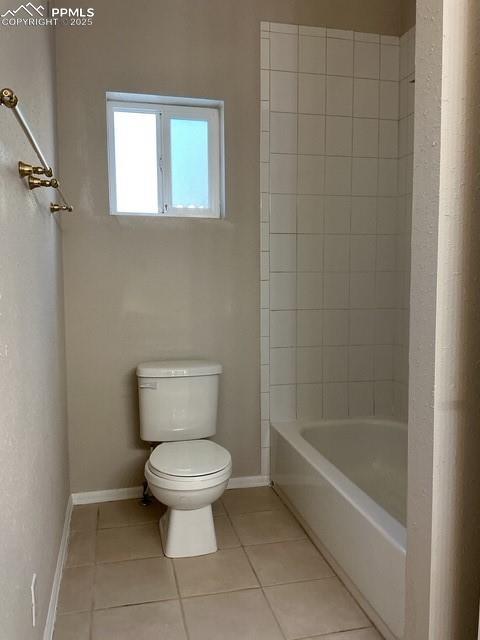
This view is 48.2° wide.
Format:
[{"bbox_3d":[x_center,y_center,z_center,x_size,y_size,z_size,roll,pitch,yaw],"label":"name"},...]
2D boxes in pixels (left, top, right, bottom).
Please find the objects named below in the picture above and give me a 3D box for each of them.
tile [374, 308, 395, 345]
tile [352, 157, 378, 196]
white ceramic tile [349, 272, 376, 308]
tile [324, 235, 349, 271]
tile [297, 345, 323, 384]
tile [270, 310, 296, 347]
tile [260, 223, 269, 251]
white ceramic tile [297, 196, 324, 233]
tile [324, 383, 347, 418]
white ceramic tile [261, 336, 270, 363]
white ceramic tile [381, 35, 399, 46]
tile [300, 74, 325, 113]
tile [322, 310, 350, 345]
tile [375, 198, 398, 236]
[{"bbox_3d":[0.820,0.036,3.047,0.120,0.203,0.010,-1,5,-12],"label":"tile"},{"bbox_3d":[0.677,-0.778,2.915,0.151,0.202,0.009,-1,5,-13],"label":"tile"},{"bbox_3d":[0.682,-0.165,2.982,0.151,0.203,0.010,-2,6,-13],"label":"white ceramic tile"},{"bbox_3d":[0.524,-0.363,2.895,0.150,0.201,0.010,-2,6,-13],"label":"tile"},{"bbox_3d":[0.384,0.253,2.944,0.152,0.203,0.010,-2,6,-14],"label":"tile"},{"bbox_3d":[0.234,0.052,2.898,0.151,0.203,0.010,-2,6,-13],"label":"tile"},{"bbox_3d":[0.132,-0.437,2.819,0.050,0.151,0.009,-1,5,-13],"label":"tile"},{"bbox_3d":[0.374,-0.562,2.841,0.150,0.201,0.010,-2,6,-13],"label":"white ceramic tile"},{"bbox_3d":[0.535,0.451,3.000,0.152,0.201,0.010,-2,6,-14],"label":"tile"},{"bbox_3d":[0.130,0.160,2.850,0.049,0.148,0.010,-2,6,-13],"label":"white ceramic tile"},{"bbox_3d":[0.806,-1.498,2.875,0.117,0.046,0.010,-2,6,-13],"label":"white ceramic tile"},{"bbox_3d":[0.383,-1.194,2.842,0.152,0.203,0.010,-1,5,-12],"label":"tile"},{"bbox_3d":[0.531,0.041,2.986,0.152,0.203,0.010,-1,5,-12],"label":"tile"},{"bbox_3d":[0.803,-0.573,2.942,0.117,0.201,0.010,-2,6,-13],"label":"tile"}]

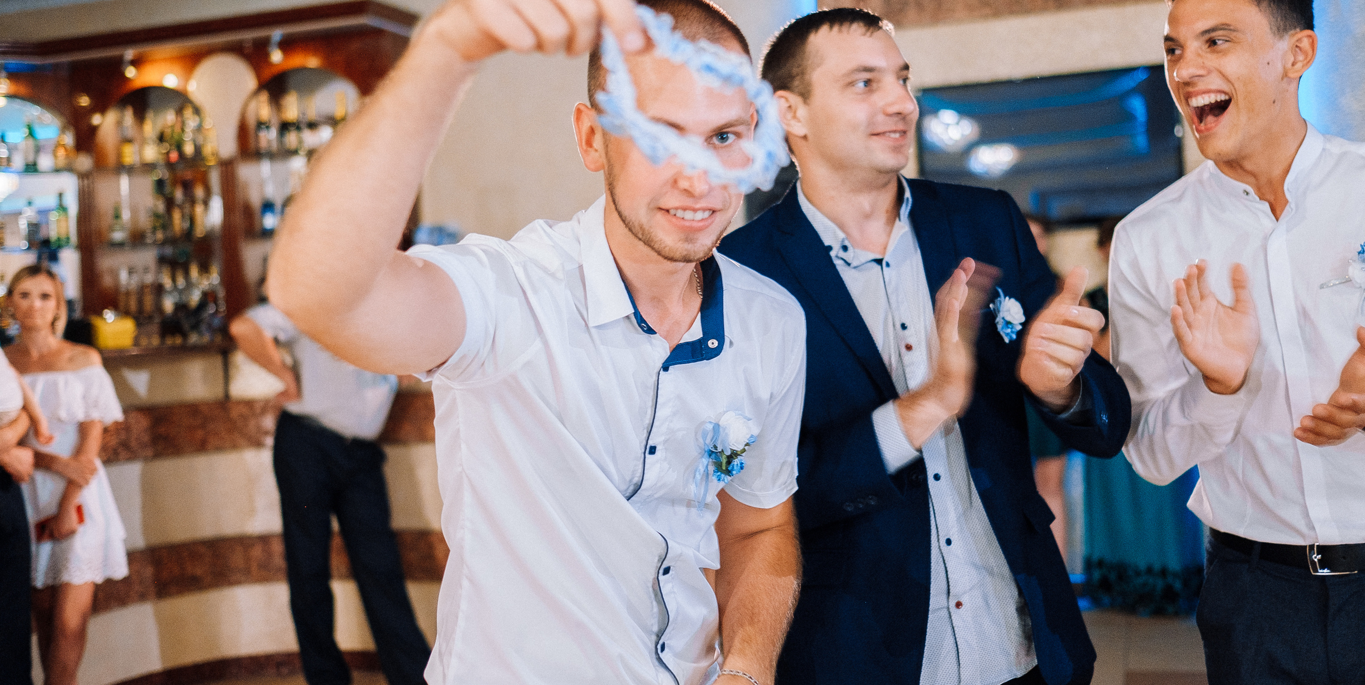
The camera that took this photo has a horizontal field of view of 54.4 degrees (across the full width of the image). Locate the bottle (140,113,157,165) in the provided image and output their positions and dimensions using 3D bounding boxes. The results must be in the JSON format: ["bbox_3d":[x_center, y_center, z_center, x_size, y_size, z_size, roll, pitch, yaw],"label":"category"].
[{"bbox_3d":[-2.755,-1.051,6.850,0.080,0.264,0.080,-2,0,16],"label":"bottle"}]

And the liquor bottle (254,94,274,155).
[{"bbox_3d":[-2.113,-1.103,6.700,0.085,0.301,0.085,-2,0,16],"label":"liquor bottle"}]

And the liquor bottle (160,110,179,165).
[{"bbox_3d":[-2.803,-1.122,7.258,0.090,0.295,0.090,-2,0,19],"label":"liquor bottle"}]

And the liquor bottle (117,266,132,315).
[{"bbox_3d":[-3.099,-0.290,7.372,0.073,0.274,0.073,-2,0,19],"label":"liquor bottle"}]

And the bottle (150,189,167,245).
[{"bbox_3d":[-2.706,-0.649,6.850,0.078,0.286,0.078,-2,0,16],"label":"bottle"}]

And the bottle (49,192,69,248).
[{"bbox_3d":[-3.244,-0.634,6.900,0.083,0.283,0.083,-2,0,16],"label":"bottle"}]

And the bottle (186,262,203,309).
[{"bbox_3d":[-2.655,-0.310,7.222,0.082,0.265,0.082,-2,0,19],"label":"bottle"}]

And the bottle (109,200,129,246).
[{"bbox_3d":[-3.134,-0.663,7.377,0.091,0.259,0.091,-2,0,19],"label":"bottle"}]

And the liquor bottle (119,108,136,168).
[{"bbox_3d":[-3.075,-1.130,7.350,0.083,0.316,0.083,-2,0,19],"label":"liquor bottle"}]

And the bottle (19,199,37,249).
[{"bbox_3d":[-3.673,-0.664,7.450,0.085,0.283,0.085,-2,0,0],"label":"bottle"}]

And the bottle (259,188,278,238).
[{"bbox_3d":[-2.089,-0.654,6.700,0.080,0.242,0.080,-2,0,16],"label":"bottle"}]

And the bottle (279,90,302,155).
[{"bbox_3d":[-1.982,-1.108,6.700,0.095,0.312,0.095,-2,0,16],"label":"bottle"}]

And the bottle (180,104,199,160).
[{"bbox_3d":[-2.683,-1.145,7.218,0.089,0.294,0.089,-2,0,19],"label":"bottle"}]

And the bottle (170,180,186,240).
[{"bbox_3d":[-2.756,-0.725,7.249,0.079,0.313,0.079,-2,0,19],"label":"bottle"}]

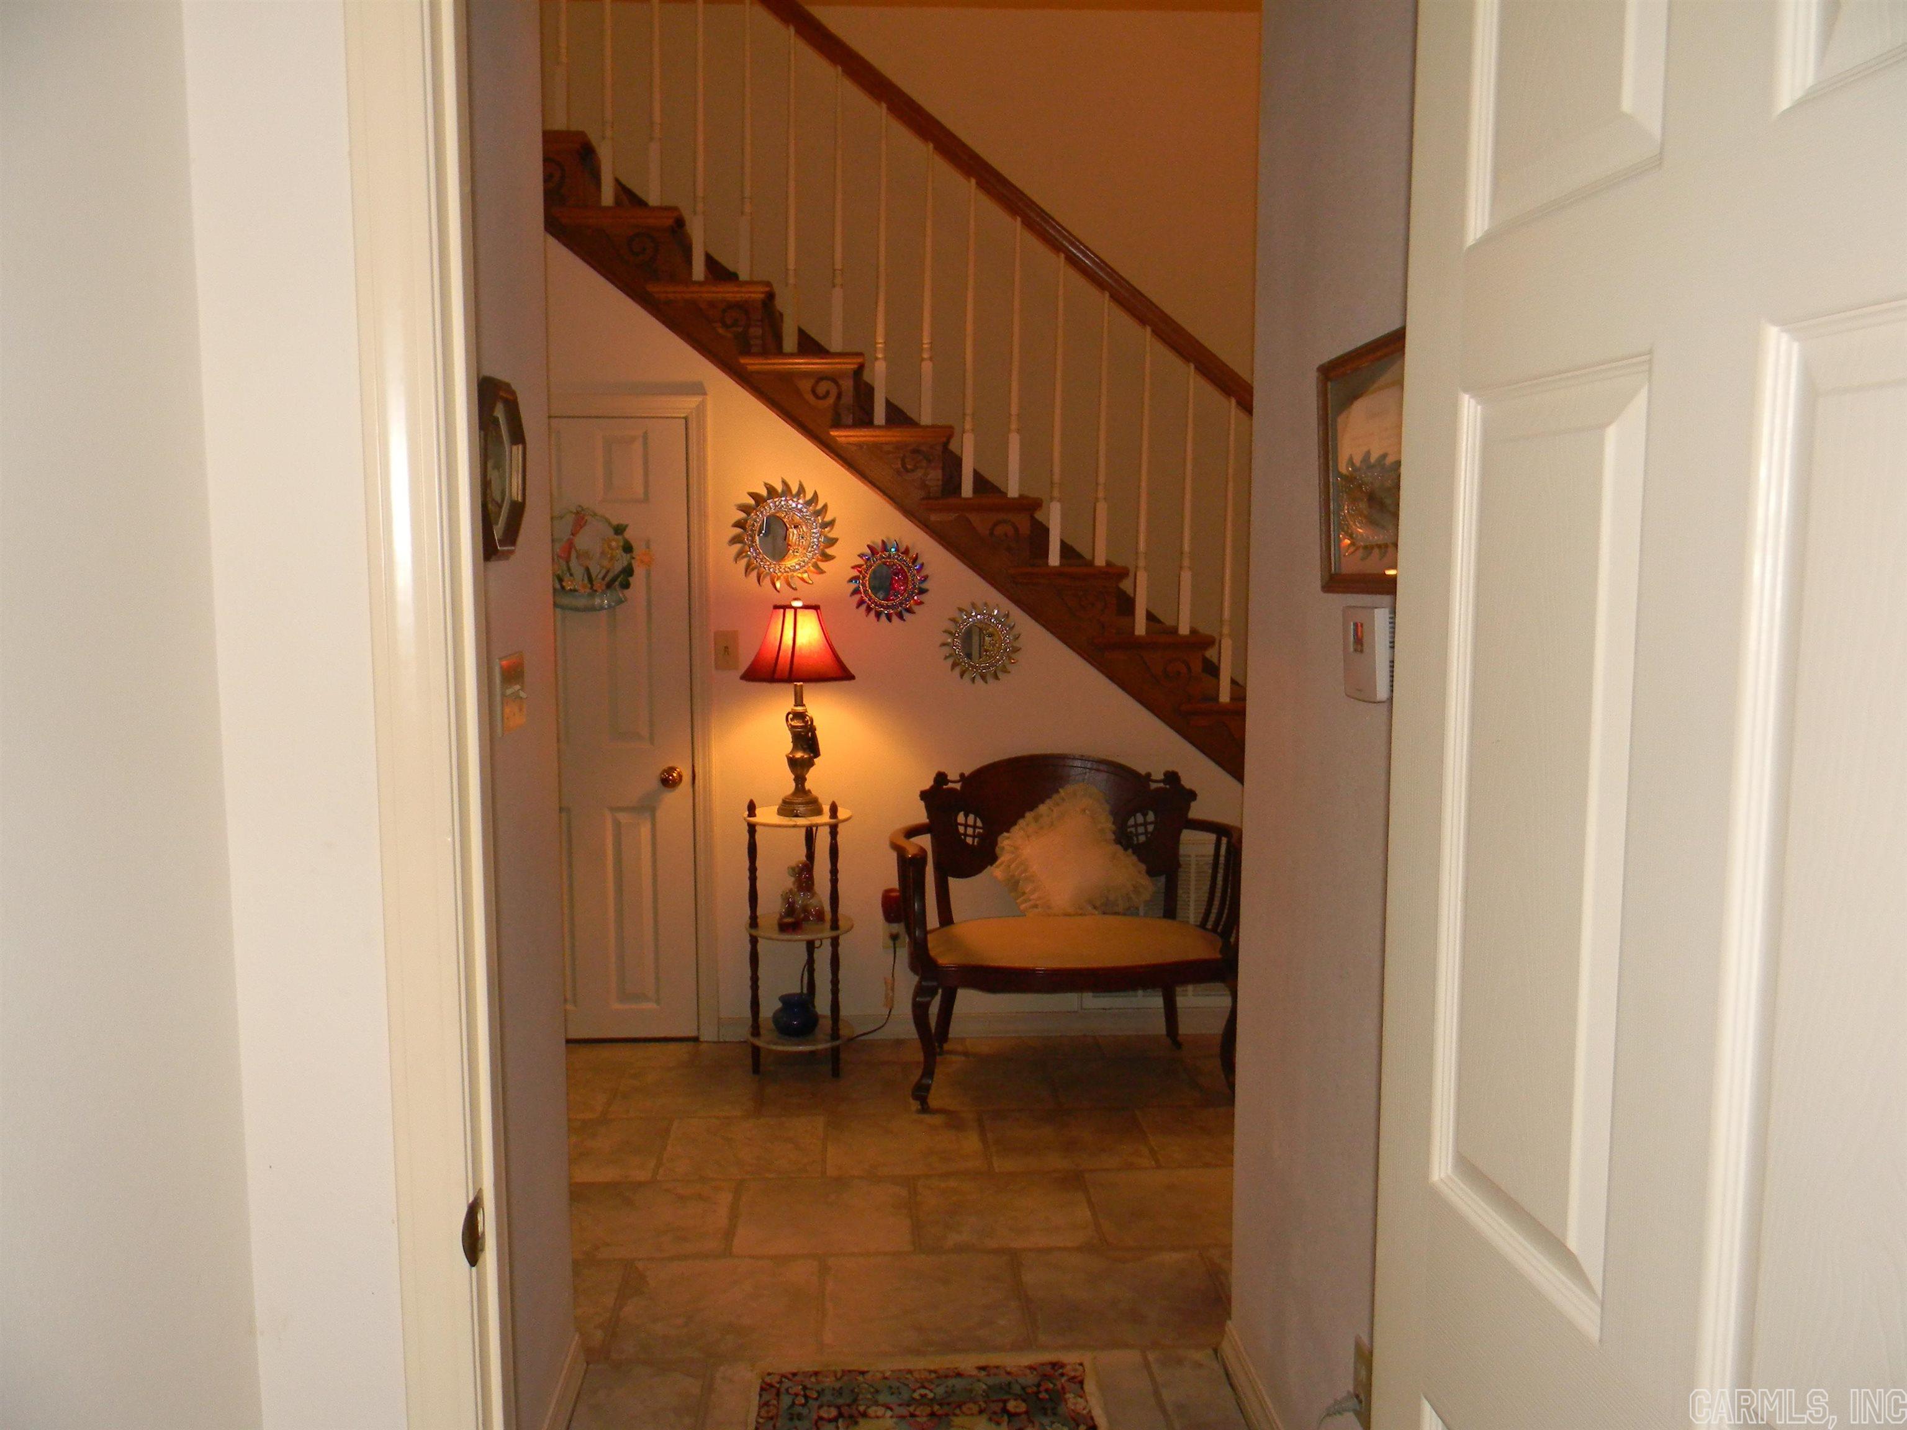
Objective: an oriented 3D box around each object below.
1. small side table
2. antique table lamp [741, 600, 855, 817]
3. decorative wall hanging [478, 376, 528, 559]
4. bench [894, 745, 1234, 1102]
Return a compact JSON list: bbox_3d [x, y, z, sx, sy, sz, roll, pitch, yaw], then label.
[{"bbox_3d":[-0.434,0.615,4.339,0.300,0.780,0.295,0,7,-3],"label":"small side table"},{"bbox_3d":[-0.426,-0.020,4.261,0.313,0.596,0.300,0,7,-3],"label":"antique table lamp"},{"bbox_3d":[-0.651,-0.357,2.255,0.028,0.263,0.255,0,7,-3],"label":"decorative wall hanging"},{"bbox_3d":[0.323,0.575,4.275,1.000,0.880,0.590,0,7,-6],"label":"bench"}]

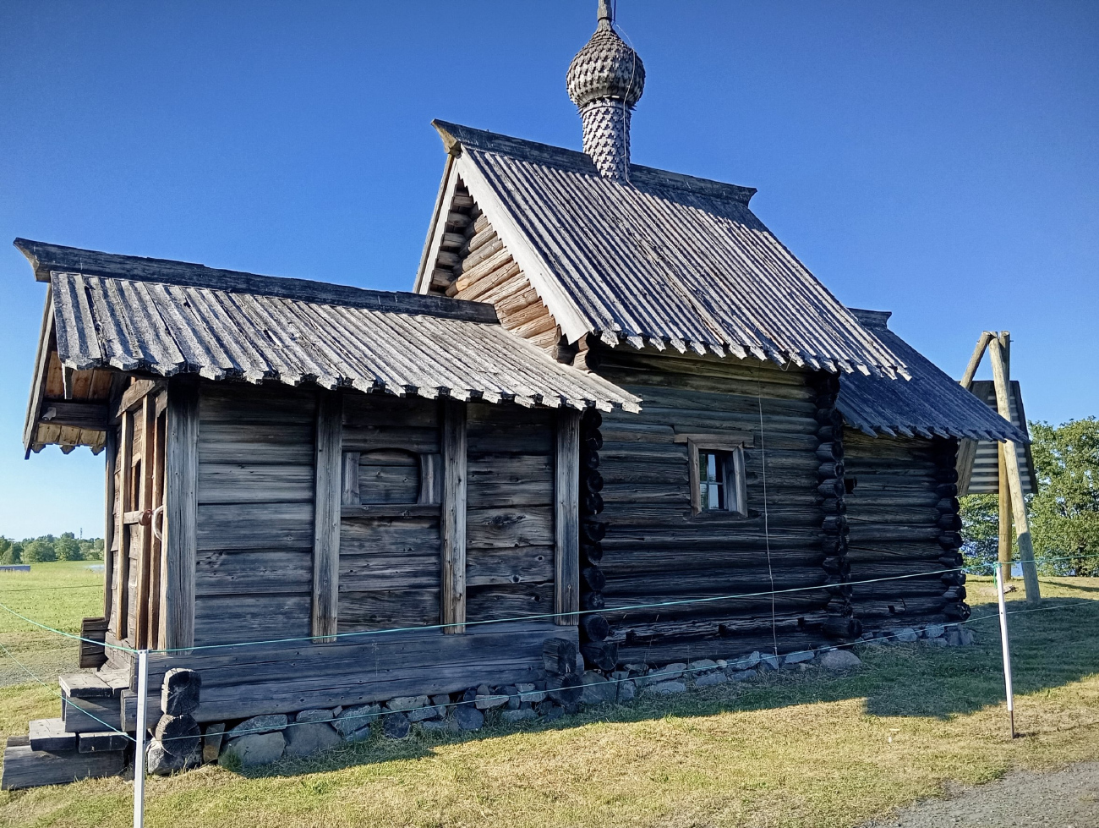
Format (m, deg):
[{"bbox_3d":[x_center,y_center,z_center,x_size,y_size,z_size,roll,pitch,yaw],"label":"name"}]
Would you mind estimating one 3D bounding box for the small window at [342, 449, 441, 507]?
[{"bbox_3d":[-1.181,0.482,6.705,0.787,0.434,0.100,4,-8,-32],"label":"small window"}]

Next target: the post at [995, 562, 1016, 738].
[{"bbox_3d":[2.907,1.496,5.668,0.040,1.093,0.040,3,-9,-32],"label":"post"}]

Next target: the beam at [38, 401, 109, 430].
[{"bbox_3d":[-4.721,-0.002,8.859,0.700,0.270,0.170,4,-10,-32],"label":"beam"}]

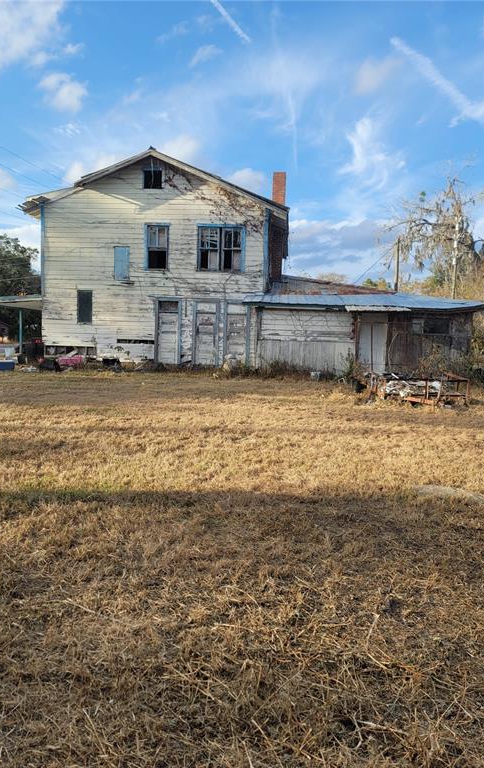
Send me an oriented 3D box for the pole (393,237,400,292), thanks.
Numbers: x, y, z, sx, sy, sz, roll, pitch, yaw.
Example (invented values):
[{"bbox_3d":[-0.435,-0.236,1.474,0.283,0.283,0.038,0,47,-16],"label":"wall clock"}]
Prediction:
[{"bbox_3d":[9.771,-5.356,35.367,0.270,7.938,0.270,2,5,5],"label":"pole"}]

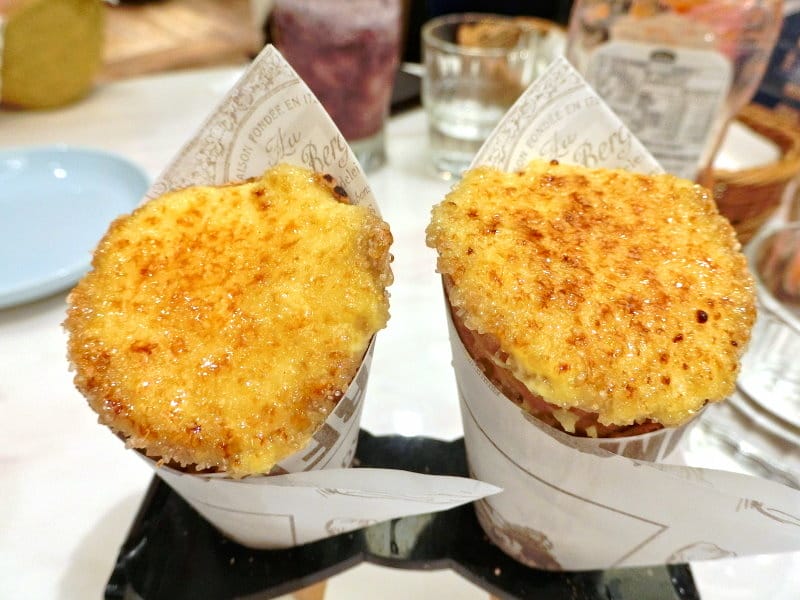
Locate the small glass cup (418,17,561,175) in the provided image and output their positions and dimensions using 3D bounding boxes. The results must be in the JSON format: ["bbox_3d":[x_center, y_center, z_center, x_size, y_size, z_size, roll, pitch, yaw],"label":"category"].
[{"bbox_3d":[0.058,-0.136,0.393,0.090,0.086,0.090,0,41,0],"label":"small glass cup"}]

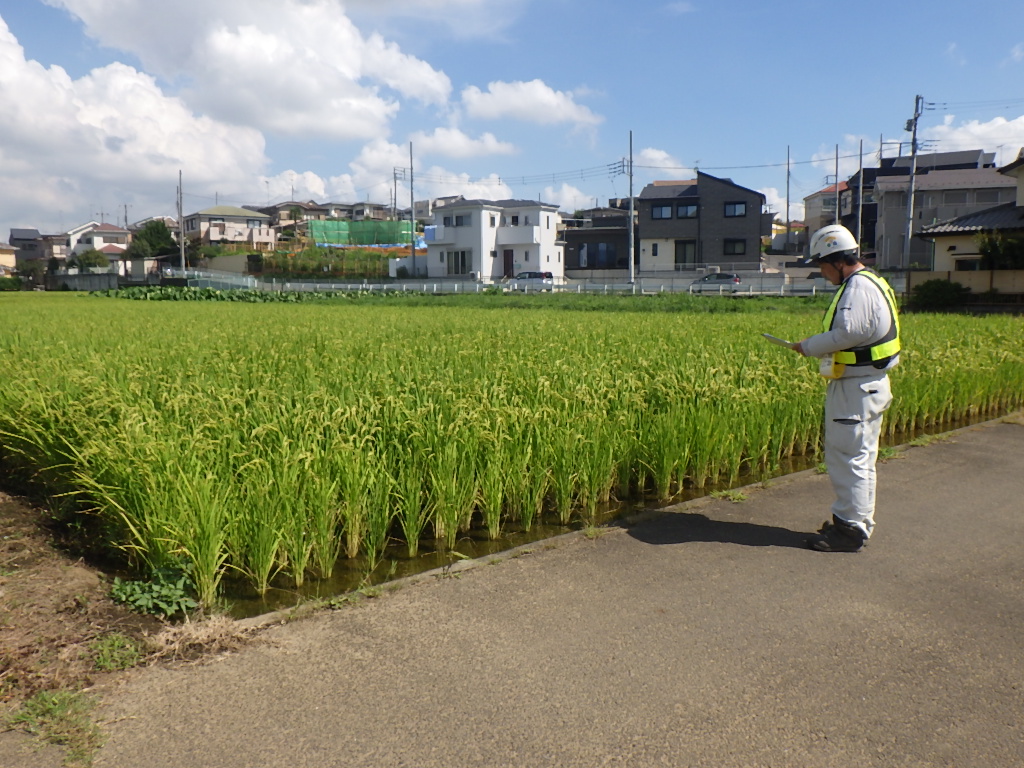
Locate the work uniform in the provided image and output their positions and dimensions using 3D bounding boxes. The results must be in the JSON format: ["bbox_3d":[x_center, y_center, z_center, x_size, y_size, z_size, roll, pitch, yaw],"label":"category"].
[{"bbox_3d":[1.776,0.097,4.360,0.490,1.430,0.500,1,8,14],"label":"work uniform"}]

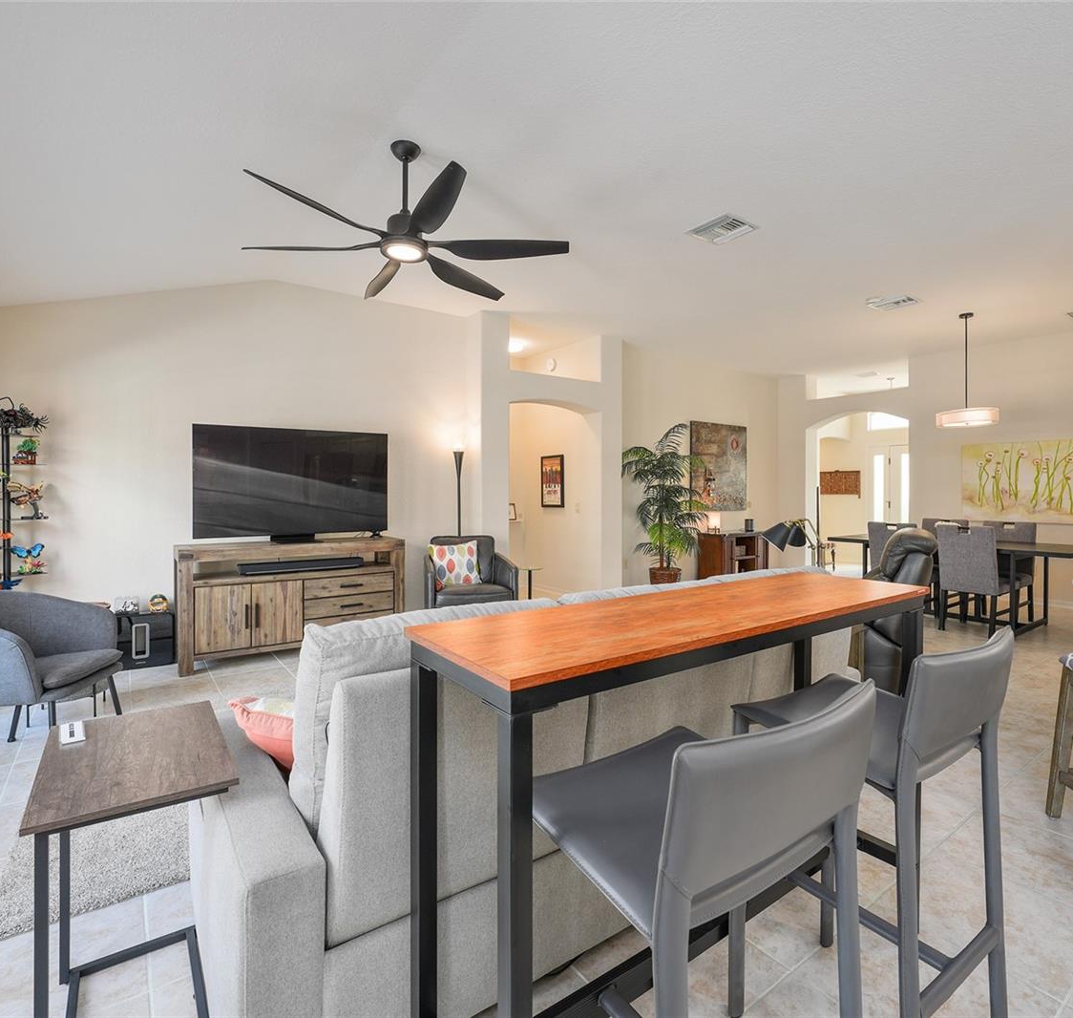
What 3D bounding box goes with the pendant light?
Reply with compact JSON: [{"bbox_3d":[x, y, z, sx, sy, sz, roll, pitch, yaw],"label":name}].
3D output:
[{"bbox_3d":[4.168,-1.338,5.754,0.615,1.080,0.615,-1,1,-35],"label":"pendant light"}]

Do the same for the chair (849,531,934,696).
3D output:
[{"bbox_3d":[1.930,0.621,3.750,0.920,1.030,0.820,1,1,40],"label":"chair"}]

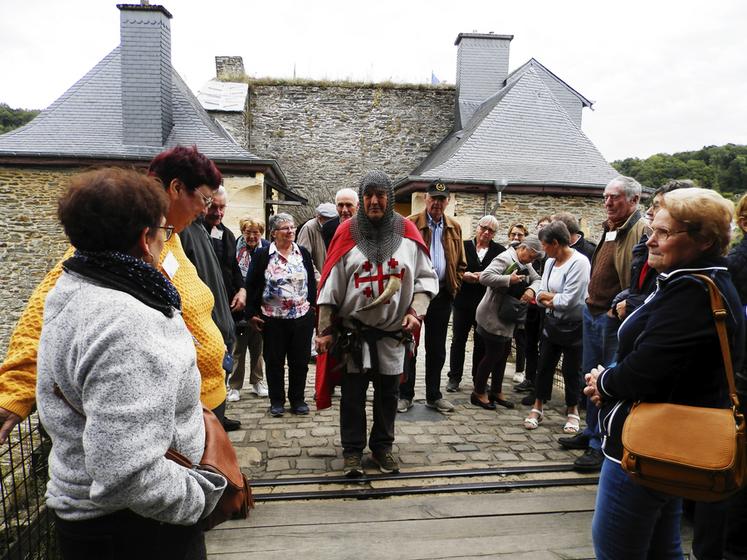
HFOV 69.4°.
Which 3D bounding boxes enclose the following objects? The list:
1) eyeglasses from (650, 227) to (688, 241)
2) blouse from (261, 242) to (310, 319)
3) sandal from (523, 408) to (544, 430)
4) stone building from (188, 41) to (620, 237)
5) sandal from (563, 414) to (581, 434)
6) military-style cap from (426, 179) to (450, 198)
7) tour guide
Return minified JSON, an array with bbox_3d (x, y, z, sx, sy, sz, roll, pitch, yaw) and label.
[{"bbox_3d":[0.880,-0.137,1.526,0.140,0.042,0.137,-6,5,3],"label":"eyeglasses"},{"bbox_3d":[-0.717,0.004,4.420,0.460,0.620,0.300,0,5,-12],"label":"blouse"},{"bbox_3d":[1.238,1.068,4.155,0.095,0.100,0.245,4,6,37],"label":"sandal"},{"bbox_3d":[0.589,-3.018,12.785,9.800,6.700,6.500,0,5,-6],"label":"stone building"},{"bbox_3d":[1.523,1.076,4.112,0.098,0.090,0.245,3,6,25],"label":"sandal"},{"bbox_3d":[0.518,-0.729,4.320,0.190,0.150,0.260,0,5,-5],"label":"military-style cap"},{"bbox_3d":[0.012,0.262,3.309,0.740,1.810,0.460,1,5,0],"label":"tour guide"}]

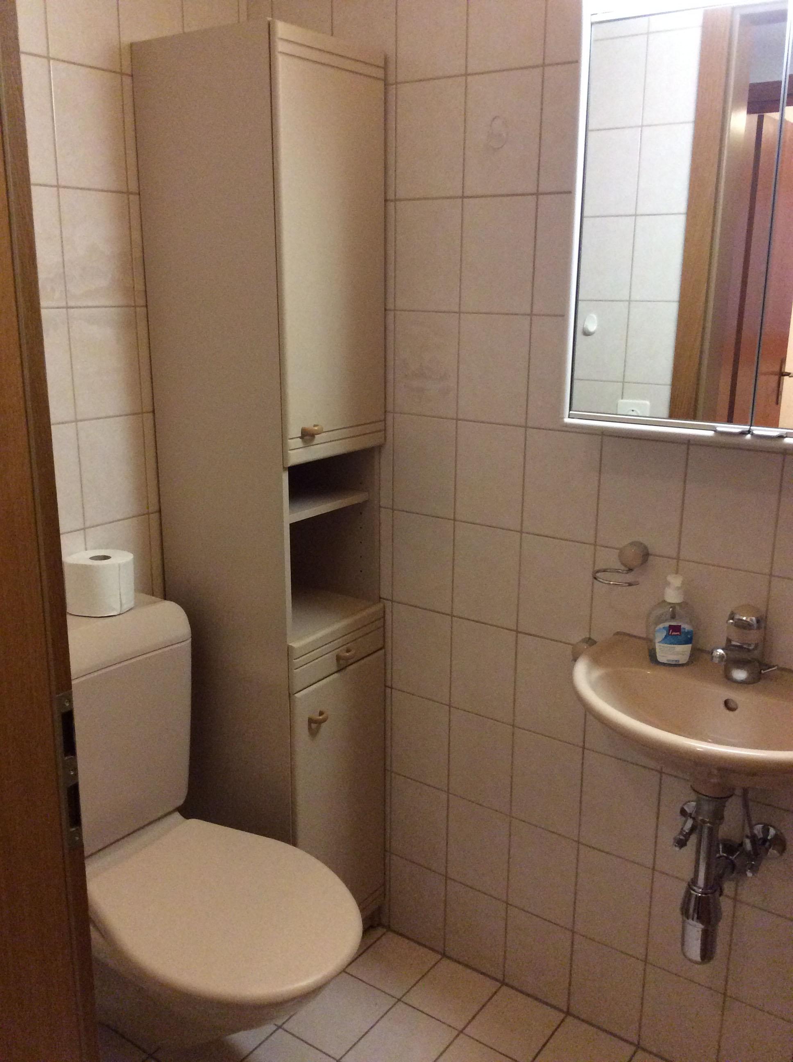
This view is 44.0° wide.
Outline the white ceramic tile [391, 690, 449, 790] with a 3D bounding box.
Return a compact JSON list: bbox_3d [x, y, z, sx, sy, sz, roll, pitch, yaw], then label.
[{"bbox_3d":[0.053,0.455,2.128,0.151,0.199,0.011,11,18,35],"label":"white ceramic tile"}]

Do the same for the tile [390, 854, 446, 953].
[{"bbox_3d":[0.050,0.835,2.200,0.148,0.197,0.009,11,18,35],"label":"tile"}]

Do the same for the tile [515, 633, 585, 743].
[{"bbox_3d":[0.301,0.305,1.885,0.150,0.199,0.010,11,18,34],"label":"tile"}]

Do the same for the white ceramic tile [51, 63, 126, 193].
[{"bbox_3d":[-0.532,-0.696,1.698,0.010,0.198,0.149,11,18,34],"label":"white ceramic tile"}]

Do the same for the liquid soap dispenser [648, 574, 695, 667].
[{"bbox_3d":[0.463,0.141,1.632,0.081,0.151,0.052,5,16,16],"label":"liquid soap dispenser"}]

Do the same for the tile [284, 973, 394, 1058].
[{"bbox_3d":[-0.114,0.993,2.011,0.149,0.010,0.201,11,18,34],"label":"tile"}]

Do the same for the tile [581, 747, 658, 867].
[{"bbox_3d":[0.425,0.526,1.864,0.151,0.199,0.011,11,18,35],"label":"tile"}]

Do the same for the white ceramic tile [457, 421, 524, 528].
[{"bbox_3d":[0.178,-0.105,1.858,0.148,0.197,0.009,11,18,35],"label":"white ceramic tile"}]

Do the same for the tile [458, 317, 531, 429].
[{"bbox_3d":[0.183,-0.302,1.816,0.150,0.199,0.010,11,18,34],"label":"tile"}]

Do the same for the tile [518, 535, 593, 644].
[{"bbox_3d":[0.301,0.110,1.825,0.149,0.198,0.010,11,18,34],"label":"tile"}]

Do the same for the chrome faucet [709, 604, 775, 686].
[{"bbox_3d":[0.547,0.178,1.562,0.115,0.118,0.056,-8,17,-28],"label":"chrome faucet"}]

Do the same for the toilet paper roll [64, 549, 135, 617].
[{"bbox_3d":[-0.535,0.093,1.766,0.116,0.092,0.116,0,14,0],"label":"toilet paper roll"}]

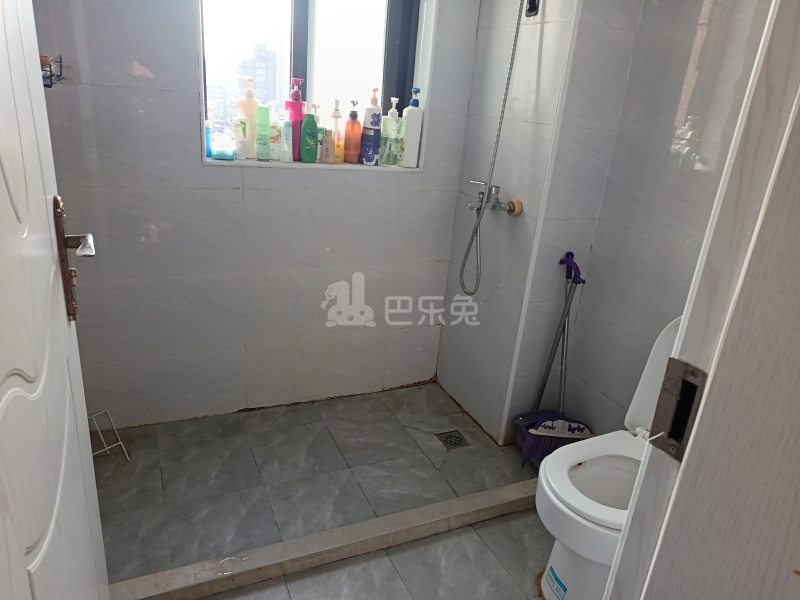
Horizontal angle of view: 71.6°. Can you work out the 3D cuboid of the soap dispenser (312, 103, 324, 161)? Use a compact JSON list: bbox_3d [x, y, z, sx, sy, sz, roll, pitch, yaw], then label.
[{"bbox_3d":[-0.305,-0.611,2.038,0.070,0.206,0.050,-1,21,-17],"label":"soap dispenser"}]

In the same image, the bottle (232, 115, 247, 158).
[{"bbox_3d":[-0.581,-0.587,2.004,0.048,0.147,0.038,-4,22,-24],"label":"bottle"}]

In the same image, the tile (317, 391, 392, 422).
[{"bbox_3d":[-0.203,0.449,2.347,0.300,0.010,0.167,-5,23,-25],"label":"tile"}]

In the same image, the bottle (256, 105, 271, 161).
[{"bbox_3d":[-0.482,-0.587,1.954,0.051,0.187,0.040,-2,22,-19],"label":"bottle"}]

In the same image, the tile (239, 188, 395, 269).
[{"bbox_3d":[-0.289,-0.270,2.115,0.602,0.301,0.010,-5,22,-24],"label":"tile"}]

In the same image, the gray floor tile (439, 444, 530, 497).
[{"bbox_3d":[0.288,0.605,2.010,0.305,0.010,0.250,-5,22,-24],"label":"gray floor tile"}]

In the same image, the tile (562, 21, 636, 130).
[{"bbox_3d":[0.627,-0.702,1.760,0.238,0.300,0.010,-5,22,-25],"label":"tile"}]

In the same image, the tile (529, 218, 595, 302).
[{"bbox_3d":[0.577,-0.141,1.967,0.238,0.300,0.010,-5,22,-25],"label":"tile"}]

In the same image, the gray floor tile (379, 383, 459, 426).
[{"bbox_3d":[0.091,0.443,2.410,0.300,0.010,0.295,-5,22,-24],"label":"gray floor tile"}]

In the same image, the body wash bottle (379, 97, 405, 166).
[{"bbox_3d":[-0.030,-0.649,2.148,0.077,0.256,0.058,-1,21,-15],"label":"body wash bottle"}]

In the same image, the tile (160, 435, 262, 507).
[{"bbox_3d":[-0.643,0.572,1.885,0.298,0.010,0.305,-5,22,-24],"label":"tile"}]

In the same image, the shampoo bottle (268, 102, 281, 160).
[{"bbox_3d":[-0.449,-0.605,1.991,0.053,0.200,0.045,-2,22,-19],"label":"shampoo bottle"}]

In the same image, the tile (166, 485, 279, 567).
[{"bbox_3d":[-0.518,0.669,1.626,0.296,0.010,0.275,-5,22,-25],"label":"tile"}]

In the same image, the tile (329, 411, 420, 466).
[{"bbox_3d":[-0.107,0.527,2.115,0.296,0.010,0.300,-5,22,-25],"label":"tile"}]

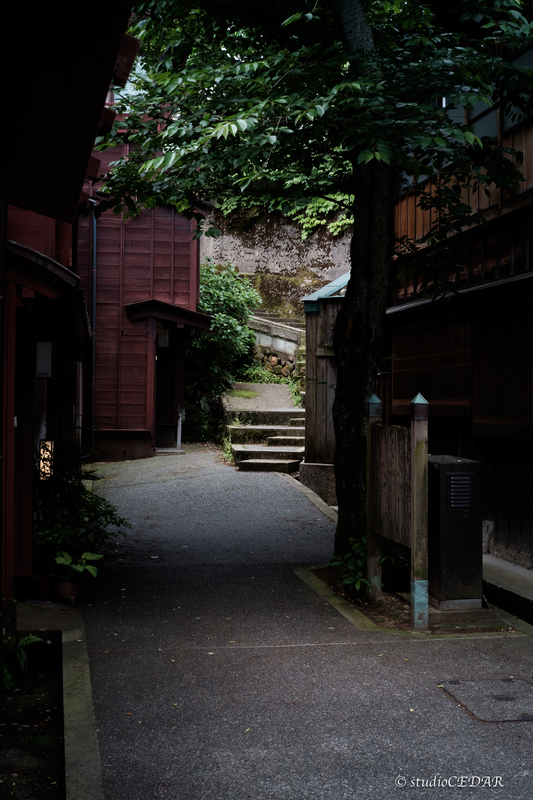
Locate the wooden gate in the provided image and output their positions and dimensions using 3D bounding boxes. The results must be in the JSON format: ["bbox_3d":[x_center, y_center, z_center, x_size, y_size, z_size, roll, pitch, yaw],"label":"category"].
[{"bbox_3d":[0.965,0.770,12.400,0.110,1.630,1.950,0,0,-6],"label":"wooden gate"}]

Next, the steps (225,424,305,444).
[{"bbox_3d":[0.080,0.560,26.300,1.280,0.260,0.500,0,0,8],"label":"steps"}]

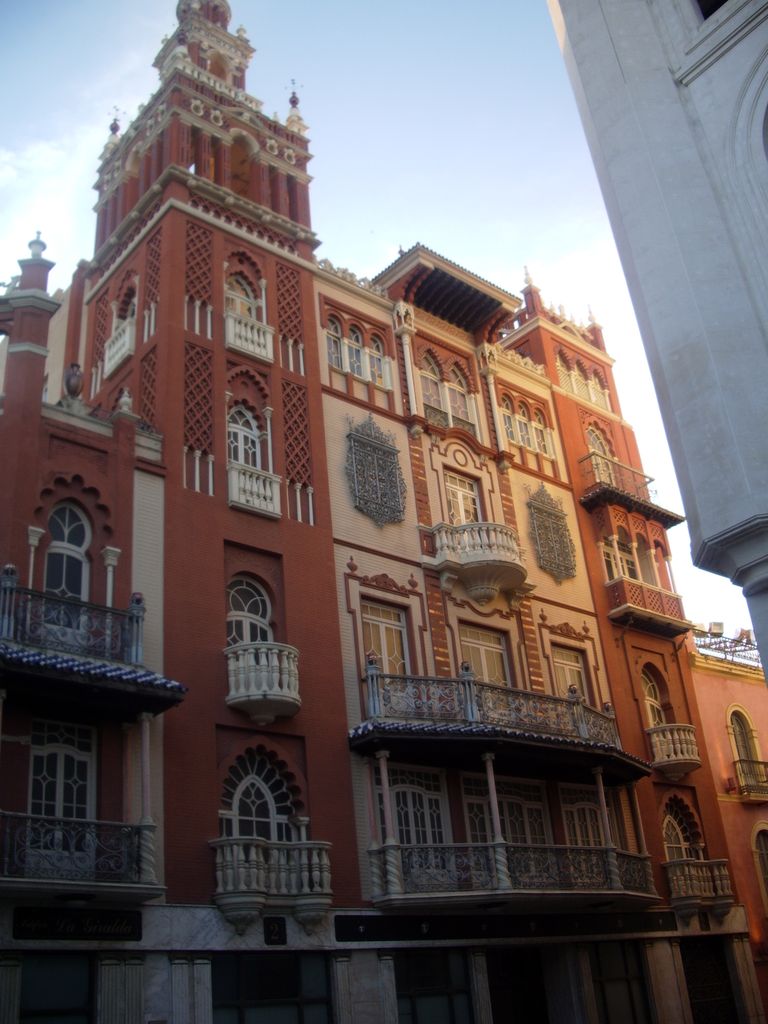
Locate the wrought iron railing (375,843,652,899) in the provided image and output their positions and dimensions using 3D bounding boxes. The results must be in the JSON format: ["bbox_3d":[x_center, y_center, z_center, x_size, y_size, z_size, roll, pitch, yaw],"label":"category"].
[{"bbox_3d":[3.521,7.852,22.544,8.900,0.950,1.350,18,-35,-38],"label":"wrought iron railing"}]

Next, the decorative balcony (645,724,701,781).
[{"bbox_3d":[8.118,6.518,28.504,1.740,1.210,0.750,18,-35,-38],"label":"decorative balcony"}]

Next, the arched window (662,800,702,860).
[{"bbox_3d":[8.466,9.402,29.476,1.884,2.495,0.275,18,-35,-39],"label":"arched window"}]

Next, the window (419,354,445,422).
[{"bbox_3d":[1.385,-3.445,28.642,0.920,2.300,0.220,18,-35,-38],"label":"window"}]

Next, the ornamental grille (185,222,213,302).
[{"bbox_3d":[-4.257,-5.719,23.839,0.733,2.208,0.126,18,-35,-39],"label":"ornamental grille"}]

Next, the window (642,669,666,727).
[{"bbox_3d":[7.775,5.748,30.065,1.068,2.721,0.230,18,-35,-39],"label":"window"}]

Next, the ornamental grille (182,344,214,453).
[{"bbox_3d":[-4.021,-2.465,22.359,0.700,2.680,0.100,18,-35,-38],"label":"ornamental grille"}]

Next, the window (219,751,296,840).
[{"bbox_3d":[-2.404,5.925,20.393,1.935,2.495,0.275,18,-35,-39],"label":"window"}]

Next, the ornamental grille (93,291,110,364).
[{"bbox_3d":[-6.949,-4.553,25.576,0.100,2.030,0.620,18,-35,-38],"label":"ornamental grille"}]

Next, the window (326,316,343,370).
[{"bbox_3d":[-1.323,-4.539,27.707,0.580,1.751,0.224,18,-35,-39],"label":"window"}]

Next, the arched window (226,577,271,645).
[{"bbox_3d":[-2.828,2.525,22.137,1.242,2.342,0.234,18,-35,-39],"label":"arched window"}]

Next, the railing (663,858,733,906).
[{"bbox_3d":[8.477,9.794,27.332,2.512,1.010,0.570,18,-35,-39],"label":"railing"}]

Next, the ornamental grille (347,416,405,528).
[{"bbox_3d":[-0.138,-1.016,25.059,1.853,3.203,0.314,18,-35,-39],"label":"ornamental grille"}]

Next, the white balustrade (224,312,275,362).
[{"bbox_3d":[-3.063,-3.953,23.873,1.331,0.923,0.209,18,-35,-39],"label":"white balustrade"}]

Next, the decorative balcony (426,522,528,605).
[{"bbox_3d":[2.796,1.348,26.156,3.424,1.624,1.130,18,-35,-39],"label":"decorative balcony"}]

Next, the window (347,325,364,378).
[{"bbox_3d":[-0.801,-4.176,26.802,0.496,1.640,0.200,18,-35,-39],"label":"window"}]

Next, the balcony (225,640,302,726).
[{"bbox_3d":[-2.176,3.346,20.128,1.648,1.344,0.720,18,-35,-39],"label":"balcony"}]

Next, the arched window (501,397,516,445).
[{"bbox_3d":[3.844,-2.896,32.030,0.560,1.731,0.224,18,-35,-39],"label":"arched window"}]

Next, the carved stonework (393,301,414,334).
[{"bbox_3d":[0.547,-5.224,28.300,0.416,1.110,0.398,18,-35,-39],"label":"carved stonework"}]

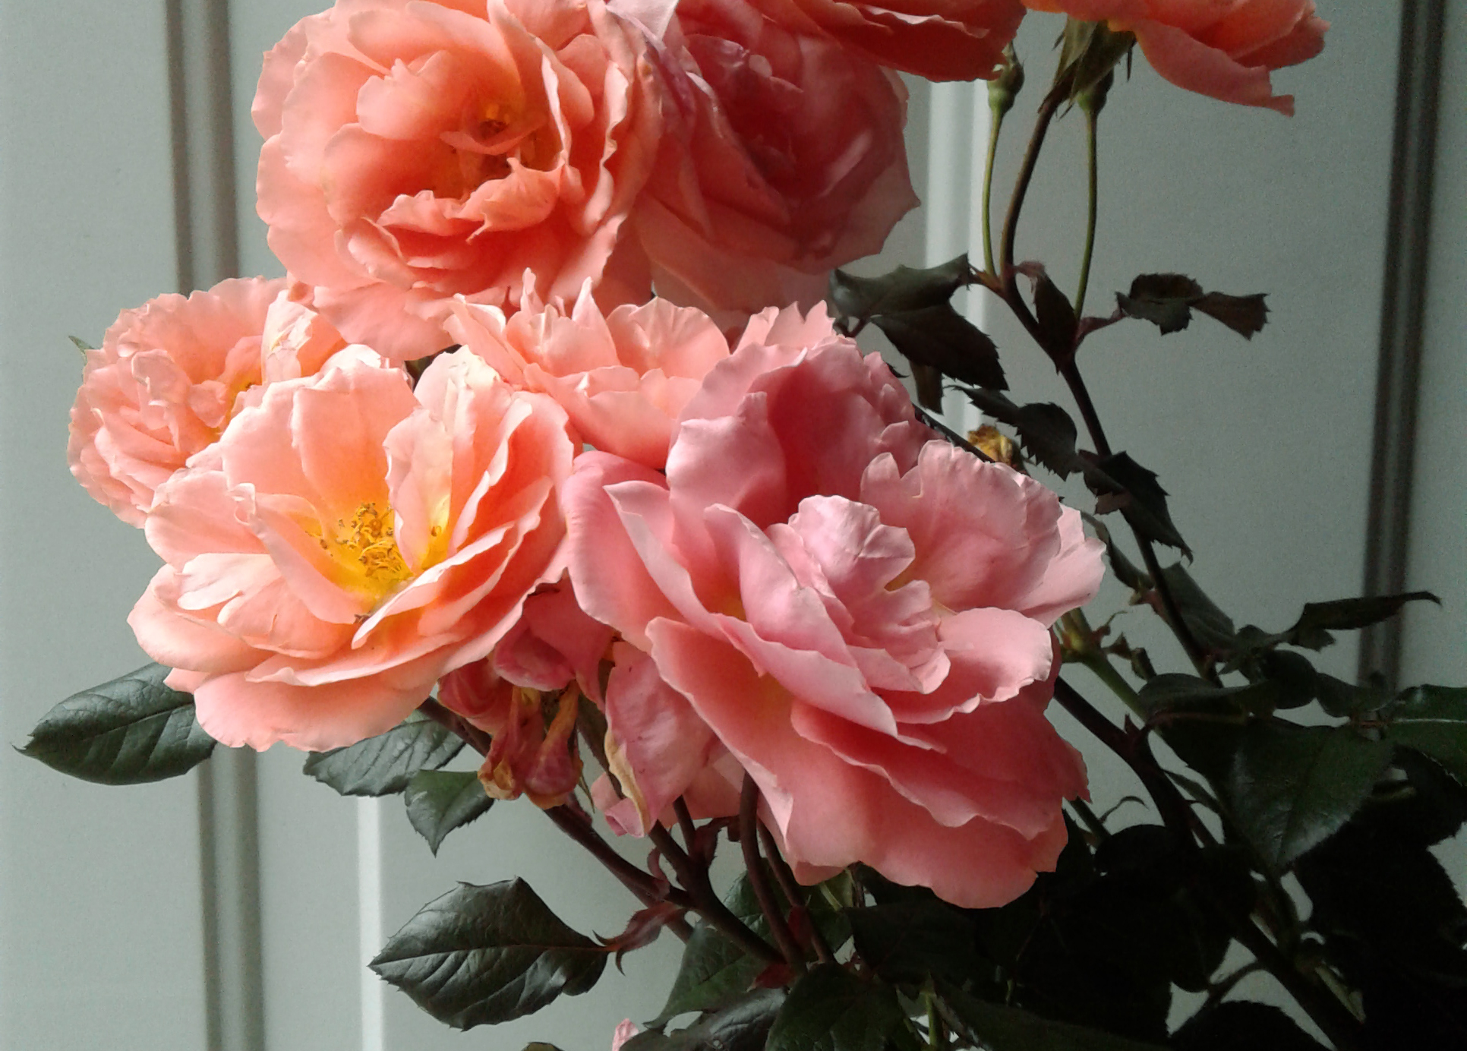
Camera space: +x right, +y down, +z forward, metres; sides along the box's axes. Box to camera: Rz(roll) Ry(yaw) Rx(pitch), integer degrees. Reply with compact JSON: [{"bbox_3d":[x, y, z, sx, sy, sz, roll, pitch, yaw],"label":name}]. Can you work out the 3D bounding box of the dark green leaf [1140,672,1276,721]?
[{"bbox_3d":[0.105,0.038,0.400,0.029,0.009,0.020,1,15,6],"label":"dark green leaf"}]

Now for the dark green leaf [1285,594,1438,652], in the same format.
[{"bbox_3d":[0.153,0.024,0.440,0.039,0.012,0.020,3,18,-9],"label":"dark green leaf"}]

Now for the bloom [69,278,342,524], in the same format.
[{"bbox_3d":[-0.127,-0.029,0.440,0.070,0.070,0.050,-10,-36,14],"label":"bloom"}]

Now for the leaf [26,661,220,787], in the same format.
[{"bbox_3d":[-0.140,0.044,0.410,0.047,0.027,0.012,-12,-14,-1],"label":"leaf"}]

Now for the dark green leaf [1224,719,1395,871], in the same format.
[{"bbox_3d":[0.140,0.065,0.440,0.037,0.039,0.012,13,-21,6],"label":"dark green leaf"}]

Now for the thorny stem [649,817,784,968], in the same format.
[{"bbox_3d":[-0.004,0.081,0.400,0.010,0.043,0.010,-43,12,0],"label":"thorny stem"}]

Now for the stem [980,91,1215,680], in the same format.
[{"bbox_3d":[0.084,-0.032,0.410,0.035,0.138,0.030,-14,6,1],"label":"stem"}]

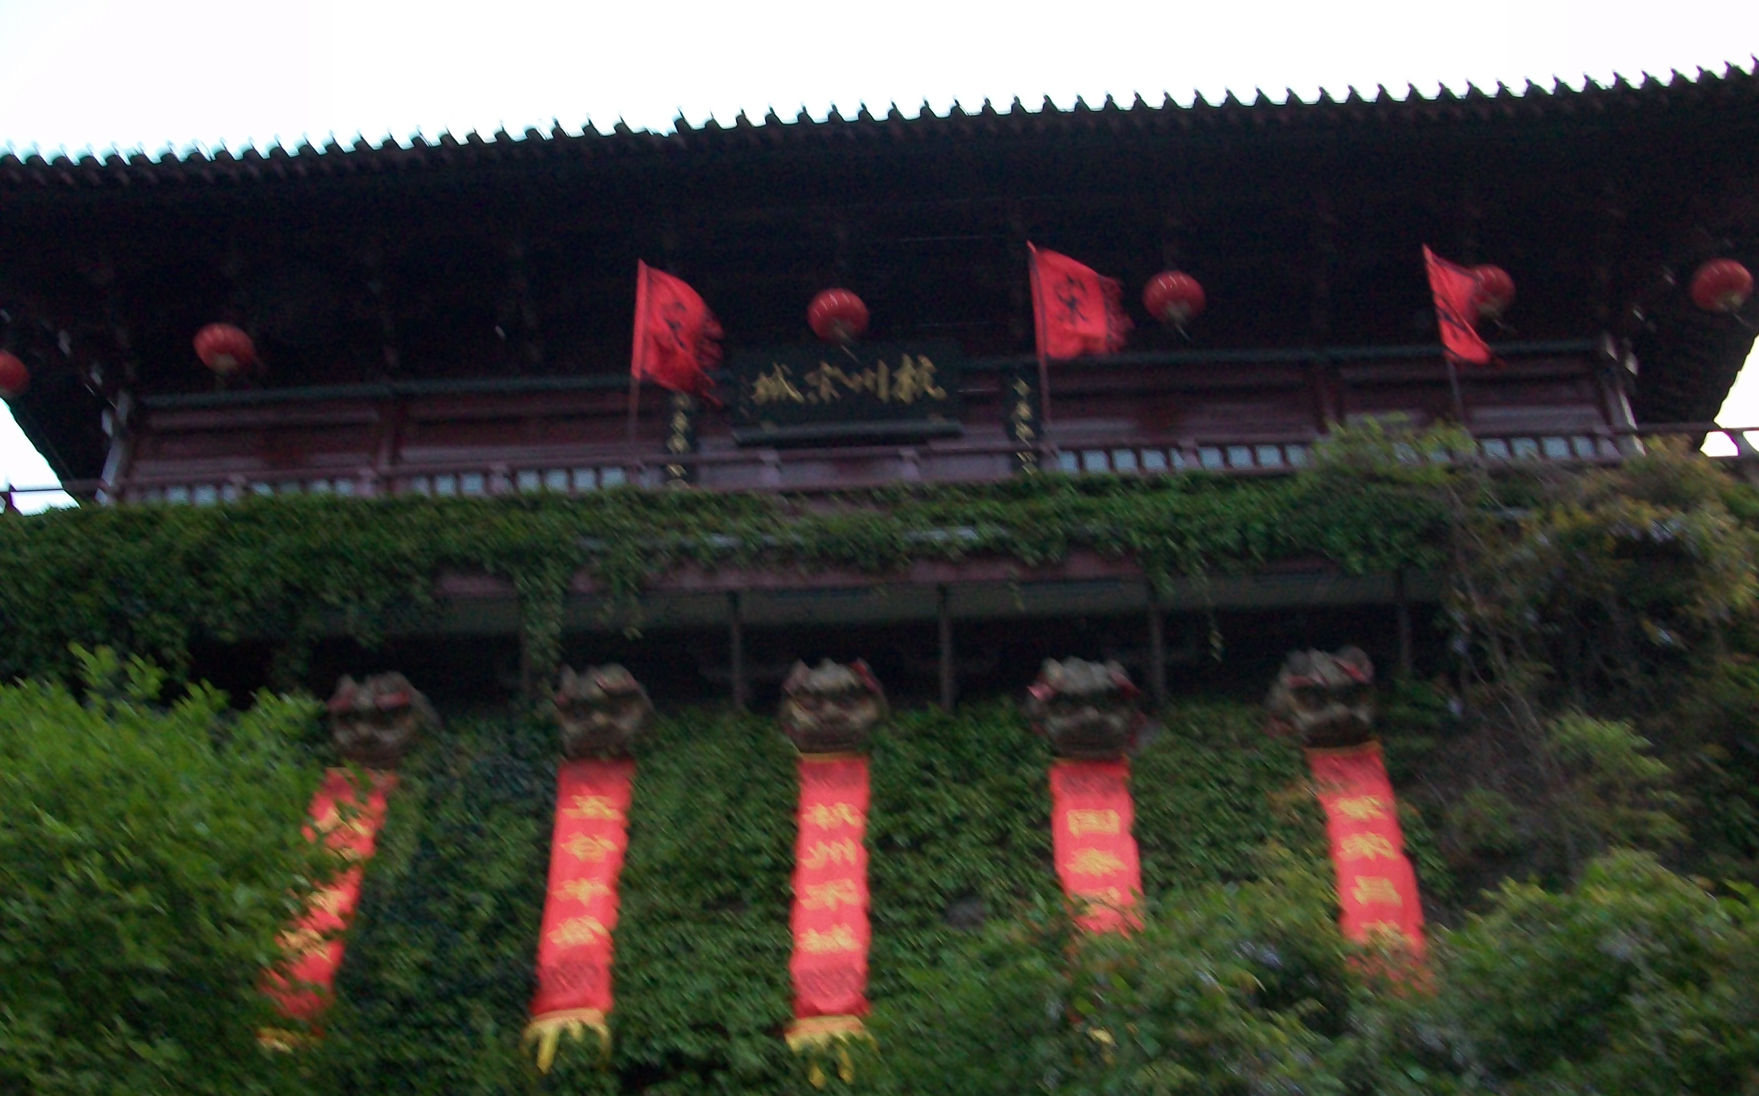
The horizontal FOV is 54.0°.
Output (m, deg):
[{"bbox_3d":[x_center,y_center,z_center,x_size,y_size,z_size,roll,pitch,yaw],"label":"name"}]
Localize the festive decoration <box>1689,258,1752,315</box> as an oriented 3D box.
[{"bbox_3d":[11.080,-3.452,22.723,0.830,0.680,0.830,-2,-26,2],"label":"festive decoration"}]

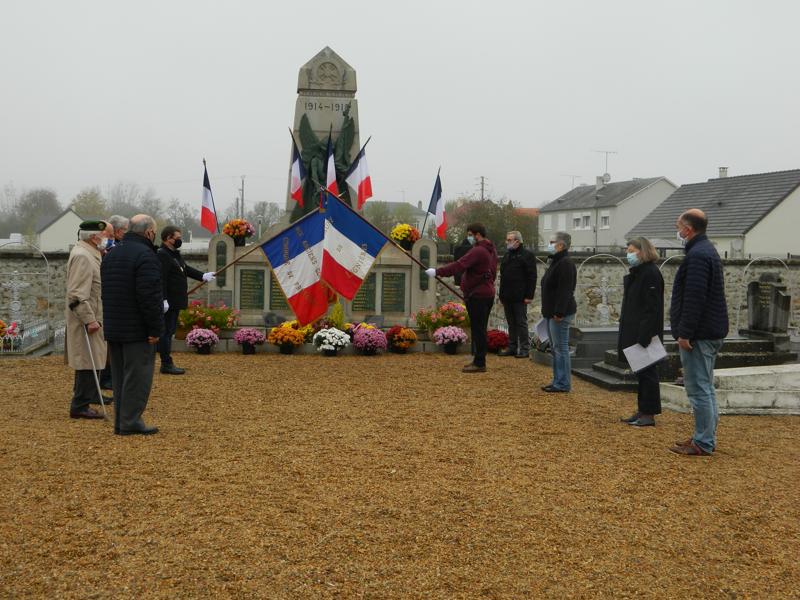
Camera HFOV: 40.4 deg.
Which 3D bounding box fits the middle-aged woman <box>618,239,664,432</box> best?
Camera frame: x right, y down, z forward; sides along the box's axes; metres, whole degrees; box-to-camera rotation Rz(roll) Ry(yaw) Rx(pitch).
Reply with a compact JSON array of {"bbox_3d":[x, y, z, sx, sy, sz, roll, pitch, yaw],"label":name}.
[{"bbox_3d":[2.106,0.263,9.380,0.390,1.610,0.500,1,3,10],"label":"middle-aged woman"}]

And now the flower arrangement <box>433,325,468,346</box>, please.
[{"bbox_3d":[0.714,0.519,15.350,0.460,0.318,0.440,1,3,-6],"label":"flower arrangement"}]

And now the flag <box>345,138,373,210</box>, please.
[{"bbox_3d":[-0.604,-1.826,15.800,0.420,1.050,0.280,1,3,6],"label":"flag"}]

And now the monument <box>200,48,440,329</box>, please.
[{"bbox_3d":[-1.192,-1.771,16.600,3.400,4.270,1.400,0,3,-5],"label":"monument"}]

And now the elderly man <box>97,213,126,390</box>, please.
[{"bbox_3d":[-2.844,0.027,10.860,0.360,1.735,0.530,0,3,-15],"label":"elderly man"}]

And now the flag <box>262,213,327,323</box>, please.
[{"bbox_3d":[-1.244,-0.389,13.050,0.920,1.400,0.220,1,3,0],"label":"flag"}]

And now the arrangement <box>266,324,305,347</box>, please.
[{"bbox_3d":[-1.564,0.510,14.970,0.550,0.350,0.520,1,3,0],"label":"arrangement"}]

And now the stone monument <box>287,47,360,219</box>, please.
[{"bbox_3d":[-1.133,-2.469,16.300,1.060,2.600,0.850,1,3,2],"label":"stone monument"}]

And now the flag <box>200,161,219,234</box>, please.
[{"bbox_3d":[-2.832,-1.531,16.150,0.270,1.090,0.220,0,3,-5],"label":"flag"}]

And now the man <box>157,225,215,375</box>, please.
[{"bbox_3d":[-2.460,-0.006,12.400,0.600,1.701,0.520,2,3,19],"label":"man"}]

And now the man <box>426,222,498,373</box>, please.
[{"bbox_3d":[0.730,-0.030,12.900,0.840,1.770,0.520,1,3,1],"label":"man"}]

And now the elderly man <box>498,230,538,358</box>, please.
[{"bbox_3d":[1.642,-0.076,15.050,0.360,1.760,0.540,-1,3,-42],"label":"elderly man"}]

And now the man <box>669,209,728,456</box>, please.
[{"bbox_3d":[2.233,0.238,8.035,0.420,1.780,0.530,2,3,20],"label":"man"}]

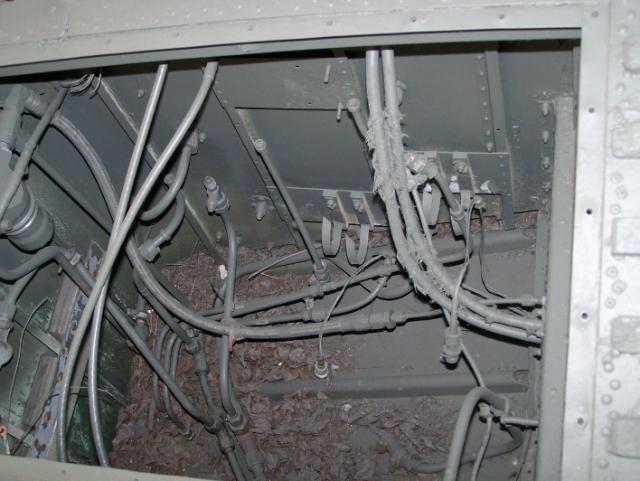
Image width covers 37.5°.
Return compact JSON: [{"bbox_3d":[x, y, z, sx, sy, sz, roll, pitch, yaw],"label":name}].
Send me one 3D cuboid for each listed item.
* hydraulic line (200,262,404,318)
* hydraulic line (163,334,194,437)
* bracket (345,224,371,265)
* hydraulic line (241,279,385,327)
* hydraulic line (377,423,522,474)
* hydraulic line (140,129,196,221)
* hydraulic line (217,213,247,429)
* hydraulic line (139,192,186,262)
[{"bbox_3d":[-0.037,0.082,1.440,0.328,0.028,0.028,-13,55,21],"label":"hydraulic line"},{"bbox_3d":[-0.224,0.228,1.490,0.036,0.050,0.157,-7,83,0],"label":"hydraulic line"},{"bbox_3d":[0.056,0.006,1.420,0.036,0.075,0.020,2,58,15],"label":"bracket"},{"bbox_3d":[-0.015,0.098,1.430,0.239,0.030,0.038,-11,55,25],"label":"hydraulic line"},{"bbox_3d":[0.163,0.265,1.205,0.195,0.035,0.062,-9,55,28],"label":"hydraulic line"},{"bbox_3d":[-0.216,-0.093,1.370,0.042,0.139,0.045,35,25,0],"label":"hydraulic line"},{"bbox_3d":[-0.133,0.120,1.420,0.040,0.060,0.325,-2,90,0],"label":"hydraulic line"},{"bbox_3d":[-0.235,-0.021,1.440,0.042,0.040,0.107,32,112,0],"label":"hydraulic line"}]

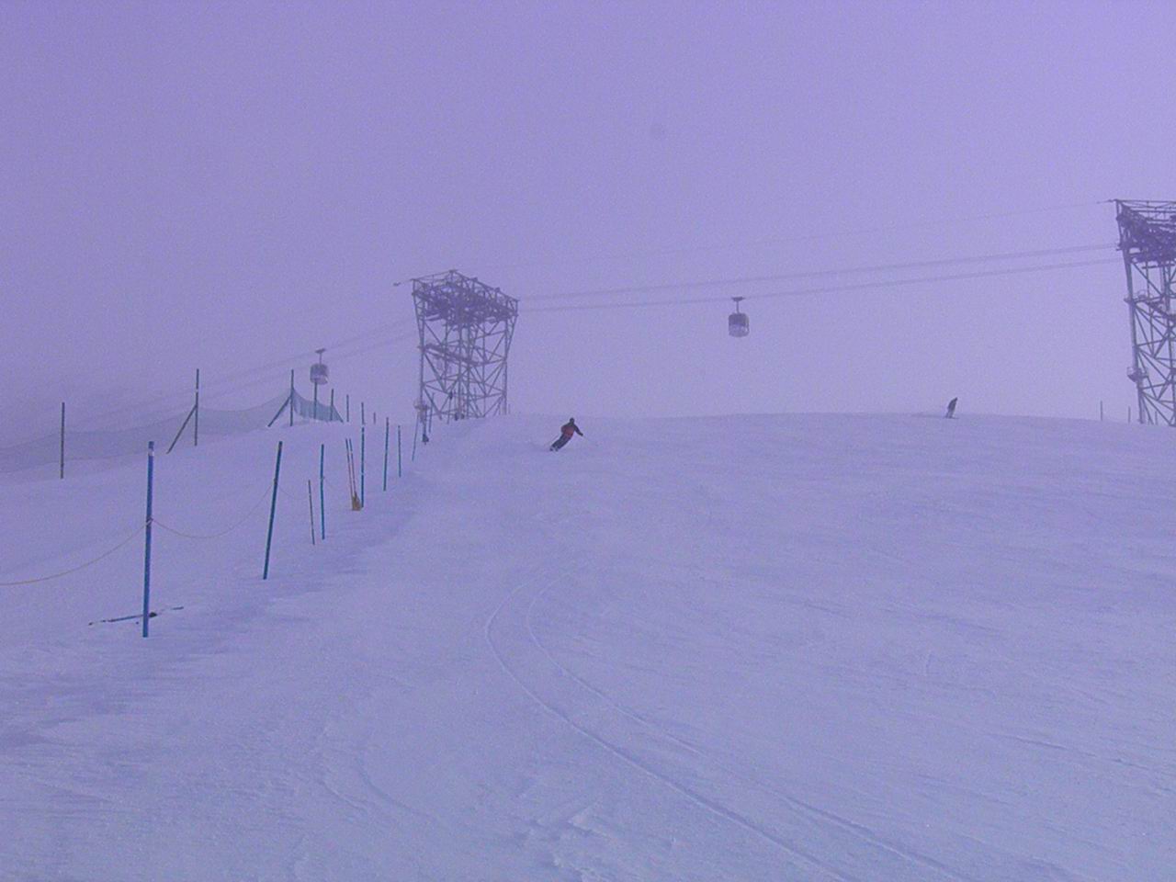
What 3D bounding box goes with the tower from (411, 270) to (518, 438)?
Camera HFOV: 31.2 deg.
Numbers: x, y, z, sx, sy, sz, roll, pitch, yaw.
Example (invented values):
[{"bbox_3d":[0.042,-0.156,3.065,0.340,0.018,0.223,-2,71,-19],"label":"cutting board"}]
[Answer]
[{"bbox_3d":[-14.320,-9.244,245.000,5.800,18.000,12.000,-12,-20,36],"label":"tower"}]

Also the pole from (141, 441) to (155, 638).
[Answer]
[{"bbox_3d":[-3.934,0.869,18.858,0.042,1.780,0.042,-2,-16,0],"label":"pole"}]

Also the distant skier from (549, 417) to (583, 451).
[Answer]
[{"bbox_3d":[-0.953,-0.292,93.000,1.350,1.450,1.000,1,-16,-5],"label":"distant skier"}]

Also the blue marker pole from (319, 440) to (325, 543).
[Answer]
[{"bbox_3d":[-4.823,0.932,38.362,0.042,1.780,0.042,-3,-16,-1],"label":"blue marker pole"}]

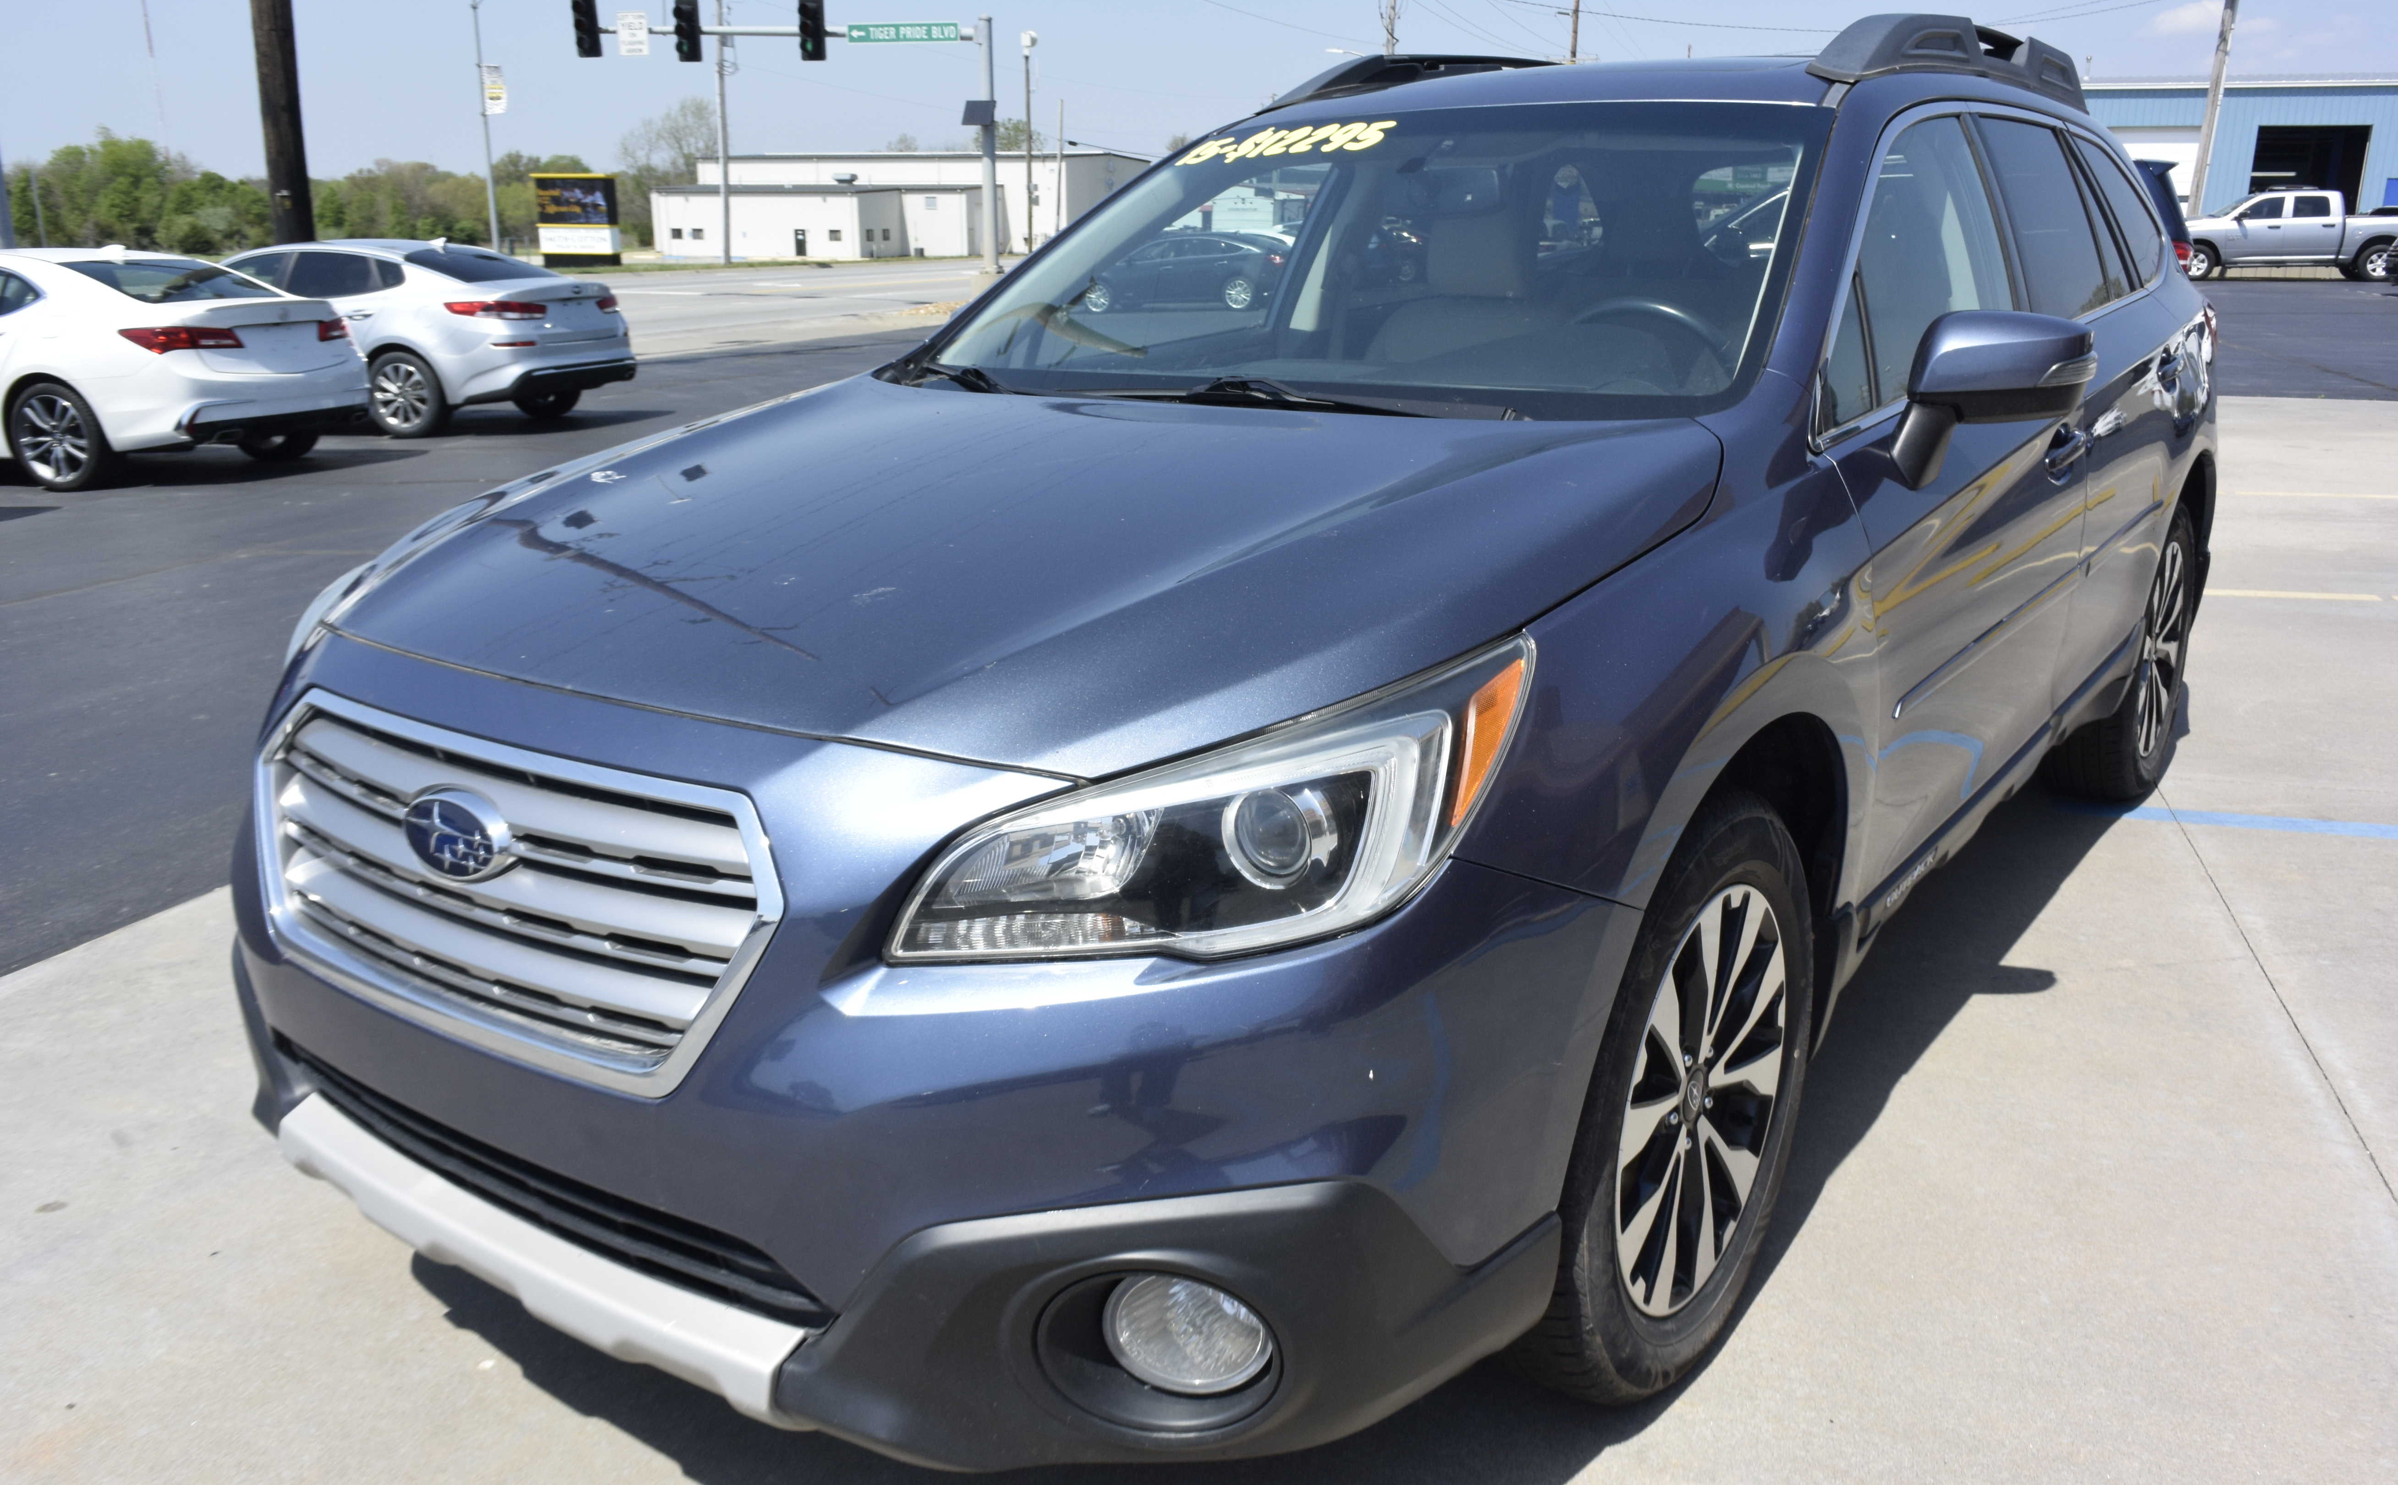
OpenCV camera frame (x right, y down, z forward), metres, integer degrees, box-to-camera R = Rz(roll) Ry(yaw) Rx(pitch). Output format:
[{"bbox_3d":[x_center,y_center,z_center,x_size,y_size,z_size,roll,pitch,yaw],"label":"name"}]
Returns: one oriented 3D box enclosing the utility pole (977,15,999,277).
[{"bbox_3d":[-4.245,-11.994,36.313,0.330,5.016,0.330,0,16,0],"label":"utility pole"}]

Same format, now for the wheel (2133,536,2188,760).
[{"bbox_3d":[2.138,-0.223,4.186,0.190,0.490,0.490,9,19,35],"label":"wheel"}]

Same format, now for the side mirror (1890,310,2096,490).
[{"bbox_3d":[1.032,-0.444,2.339,0.225,0.225,0.160,9,19,35],"label":"side mirror"}]

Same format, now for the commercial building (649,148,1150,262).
[{"bbox_3d":[-29.132,-47.930,160.526,39.364,9.200,27.671,7,16,23],"label":"commercial building"}]

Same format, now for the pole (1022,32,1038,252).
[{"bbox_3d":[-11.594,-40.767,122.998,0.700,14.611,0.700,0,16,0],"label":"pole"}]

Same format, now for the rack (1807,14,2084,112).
[{"bbox_3d":[1.511,-1.276,3.428,0.135,0.160,1.750,10,18,35],"label":"rack"}]

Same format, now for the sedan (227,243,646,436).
[{"bbox_3d":[-7.195,-3.371,15.000,4.860,1.465,1.860,4,16,17],"label":"sedan"}]

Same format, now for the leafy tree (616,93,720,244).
[{"bbox_3d":[-45.279,-48.422,153.309,9.000,12.345,8.500,0,16,0],"label":"leafy tree"}]

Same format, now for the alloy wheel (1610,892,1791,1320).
[{"bbox_3d":[0.498,0.388,2.071,0.190,0.490,0.490,9,19,35],"label":"alloy wheel"}]

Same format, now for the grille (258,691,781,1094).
[{"bbox_3d":[-0.684,0.130,1.689,0.840,0.279,0.130,10,18,35],"label":"grille"}]

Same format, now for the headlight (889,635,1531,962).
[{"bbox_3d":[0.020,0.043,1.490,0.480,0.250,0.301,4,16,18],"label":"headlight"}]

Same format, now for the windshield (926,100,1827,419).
[{"bbox_3d":[0.268,-0.788,2.829,1.460,0.140,0.930,9,49,35],"label":"windshield"}]

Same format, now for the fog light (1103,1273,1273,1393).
[{"bbox_3d":[-0.004,0.503,1.551,0.135,0.120,0.075,6,17,26],"label":"fog light"}]

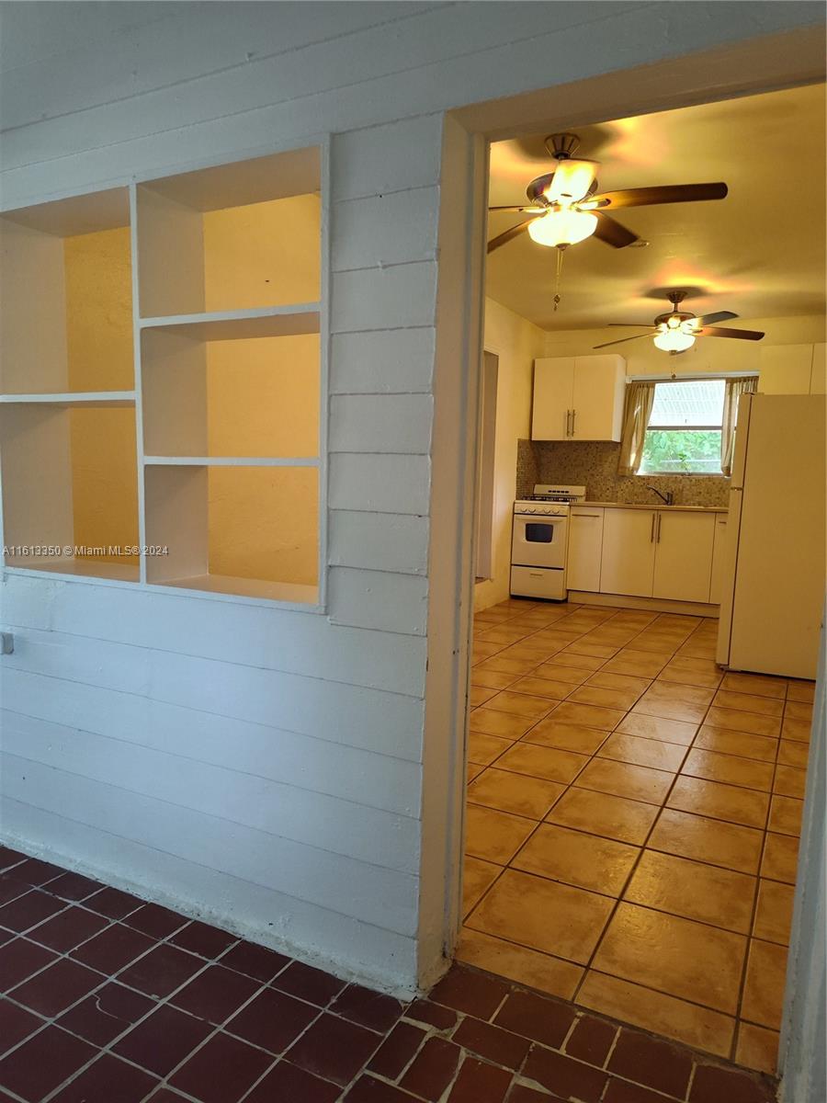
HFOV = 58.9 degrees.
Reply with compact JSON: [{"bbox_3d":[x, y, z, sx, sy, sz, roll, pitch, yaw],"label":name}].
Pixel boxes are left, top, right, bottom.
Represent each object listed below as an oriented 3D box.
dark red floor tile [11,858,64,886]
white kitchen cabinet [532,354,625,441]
[{"bbox_3d":[-1.113,0.947,2.149,0.148,0.010,0.095,5,7,27],"label":"dark red floor tile"},{"bbox_3d":[1.559,-1.415,6.889,0.757,0.757,0.330,5,7,28],"label":"white kitchen cabinet"}]

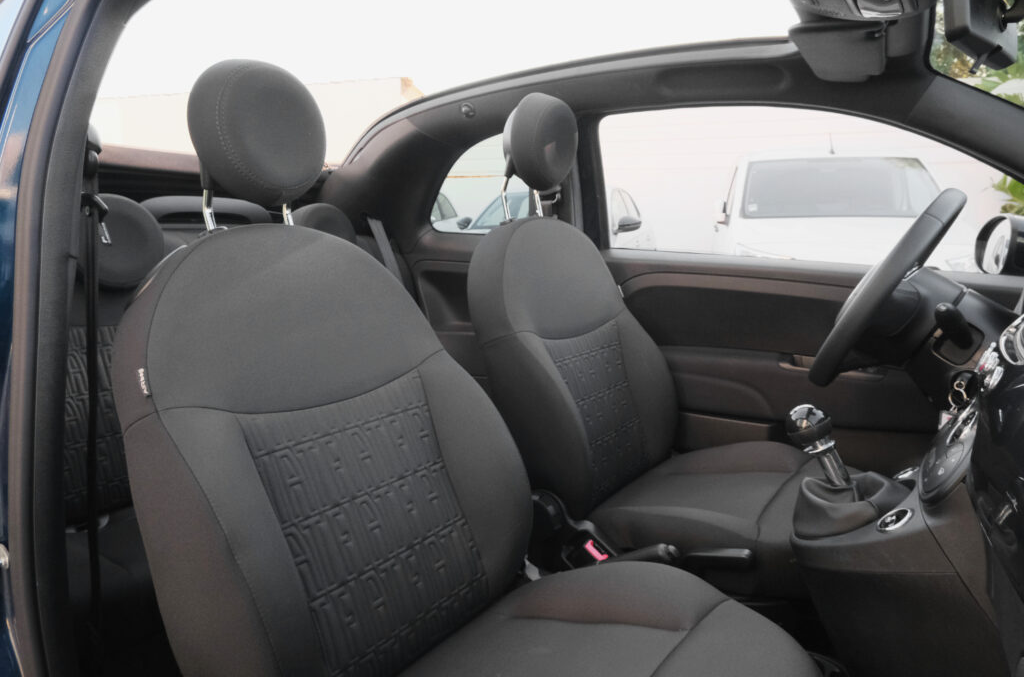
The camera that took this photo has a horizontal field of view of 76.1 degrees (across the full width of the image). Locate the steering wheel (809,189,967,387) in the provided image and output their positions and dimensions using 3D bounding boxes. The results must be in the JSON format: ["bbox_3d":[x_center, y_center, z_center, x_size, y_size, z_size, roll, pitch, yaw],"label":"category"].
[{"bbox_3d":[0.621,-0.069,1.076,0.090,0.370,0.370,38,28,25],"label":"steering wheel"}]

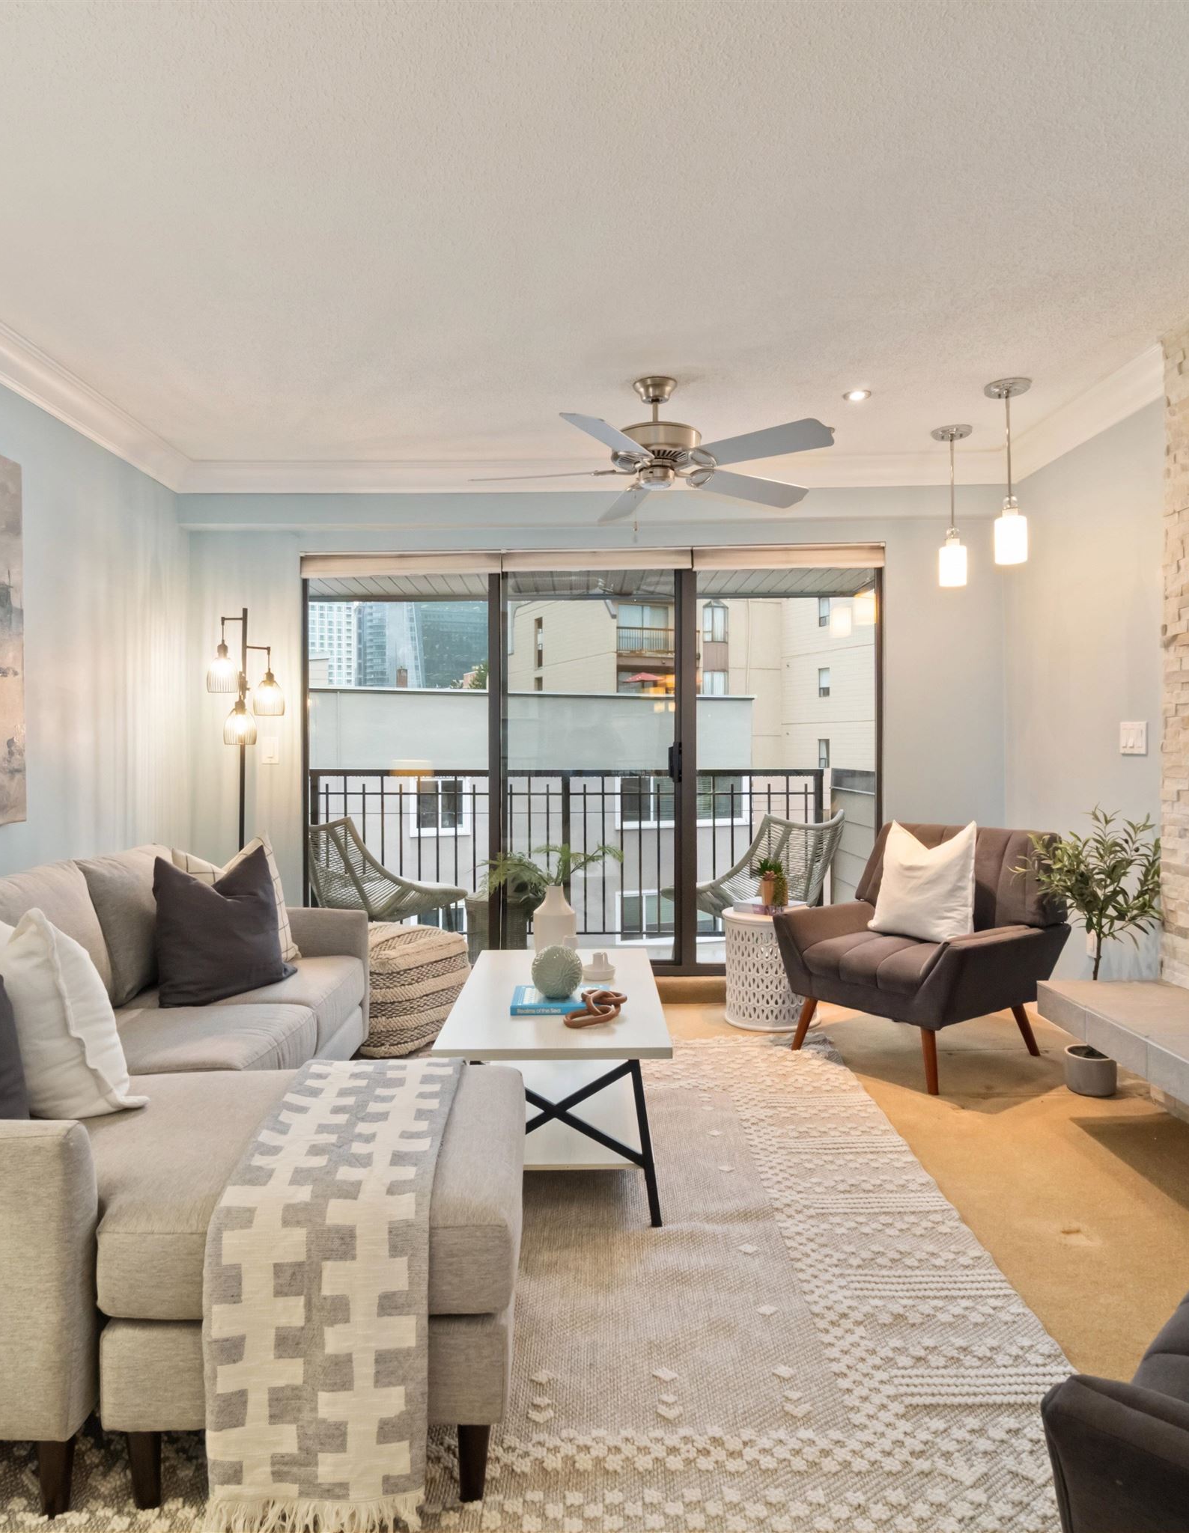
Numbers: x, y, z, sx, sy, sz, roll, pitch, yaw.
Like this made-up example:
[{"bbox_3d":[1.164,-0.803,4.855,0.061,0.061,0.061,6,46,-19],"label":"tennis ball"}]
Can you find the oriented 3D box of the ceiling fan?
[{"bbox_3d":[0.218,-1.130,3.276,1.280,0.390,1.280,0,1,-1],"label":"ceiling fan"}]

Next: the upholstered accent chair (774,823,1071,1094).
[{"bbox_3d":[1.276,0.690,3.743,0.820,0.850,0.760,-1,2,-37],"label":"upholstered accent chair"}]

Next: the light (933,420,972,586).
[{"bbox_3d":[1.438,-1.028,3.851,0.160,0.620,0.160,0,1,-1],"label":"light"}]

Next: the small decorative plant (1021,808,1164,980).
[{"bbox_3d":[1.660,0.634,3.333,0.450,0.980,0.450,0,1,-1],"label":"small decorative plant"}]

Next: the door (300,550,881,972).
[{"bbox_3d":[-0.004,0.003,4.462,2.680,1.970,0.120,0,1,-1],"label":"door"}]

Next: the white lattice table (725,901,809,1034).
[{"bbox_3d":[0.782,0.871,4.200,0.410,0.470,0.410,0,1,-1],"label":"white lattice table"}]

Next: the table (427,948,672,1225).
[{"bbox_3d":[-0.103,0.910,2.922,0.590,0.460,1.125,0,1,-1],"label":"table"}]

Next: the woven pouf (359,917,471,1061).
[{"bbox_3d":[-0.815,0.903,3.965,0.460,0.430,0.460,1,2,37],"label":"woven pouf"}]

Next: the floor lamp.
[{"bbox_3d":[-1.386,0.249,3.793,0.310,1.750,0.270,0,1,-1],"label":"floor lamp"}]

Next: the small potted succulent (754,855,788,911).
[{"bbox_3d":[0.756,0.493,4.141,0.140,0.235,0.140,0,1,-1],"label":"small potted succulent"}]

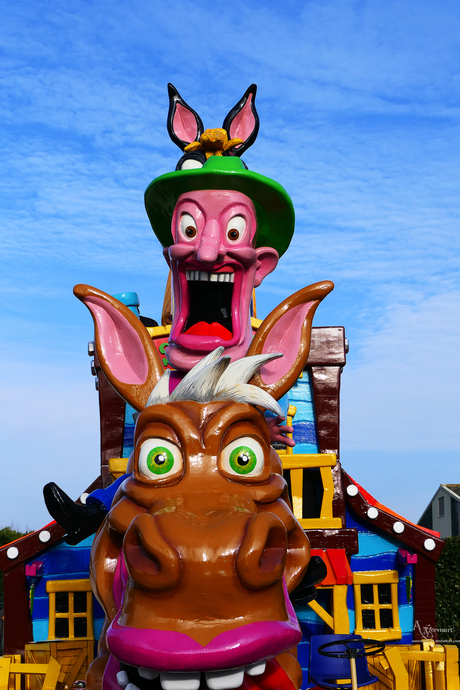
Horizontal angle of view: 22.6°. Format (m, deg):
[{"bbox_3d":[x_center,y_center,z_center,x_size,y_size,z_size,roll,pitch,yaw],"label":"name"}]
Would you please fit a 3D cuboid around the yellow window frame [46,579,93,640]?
[{"bbox_3d":[-1.290,2.153,9.300,0.388,0.522,0.100,-1,-7,0],"label":"yellow window frame"}]

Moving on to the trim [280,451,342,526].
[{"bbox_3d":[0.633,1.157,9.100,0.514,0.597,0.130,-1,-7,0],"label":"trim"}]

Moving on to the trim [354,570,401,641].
[{"bbox_3d":[1.187,2.111,9.300,0.392,0.574,0.100,-1,-7,0],"label":"trim"}]

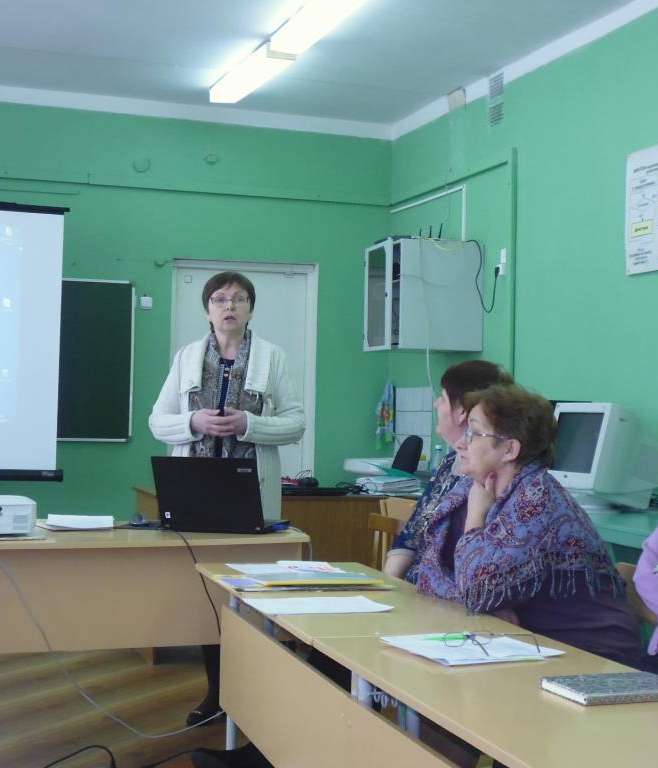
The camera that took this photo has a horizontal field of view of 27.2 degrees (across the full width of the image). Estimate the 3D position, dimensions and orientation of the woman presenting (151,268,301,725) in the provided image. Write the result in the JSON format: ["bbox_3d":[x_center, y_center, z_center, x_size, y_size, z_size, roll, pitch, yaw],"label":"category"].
[{"bbox_3d":[-0.383,0.409,4.989,0.550,1.640,0.380,1,-2,-5],"label":"woman presenting"}]

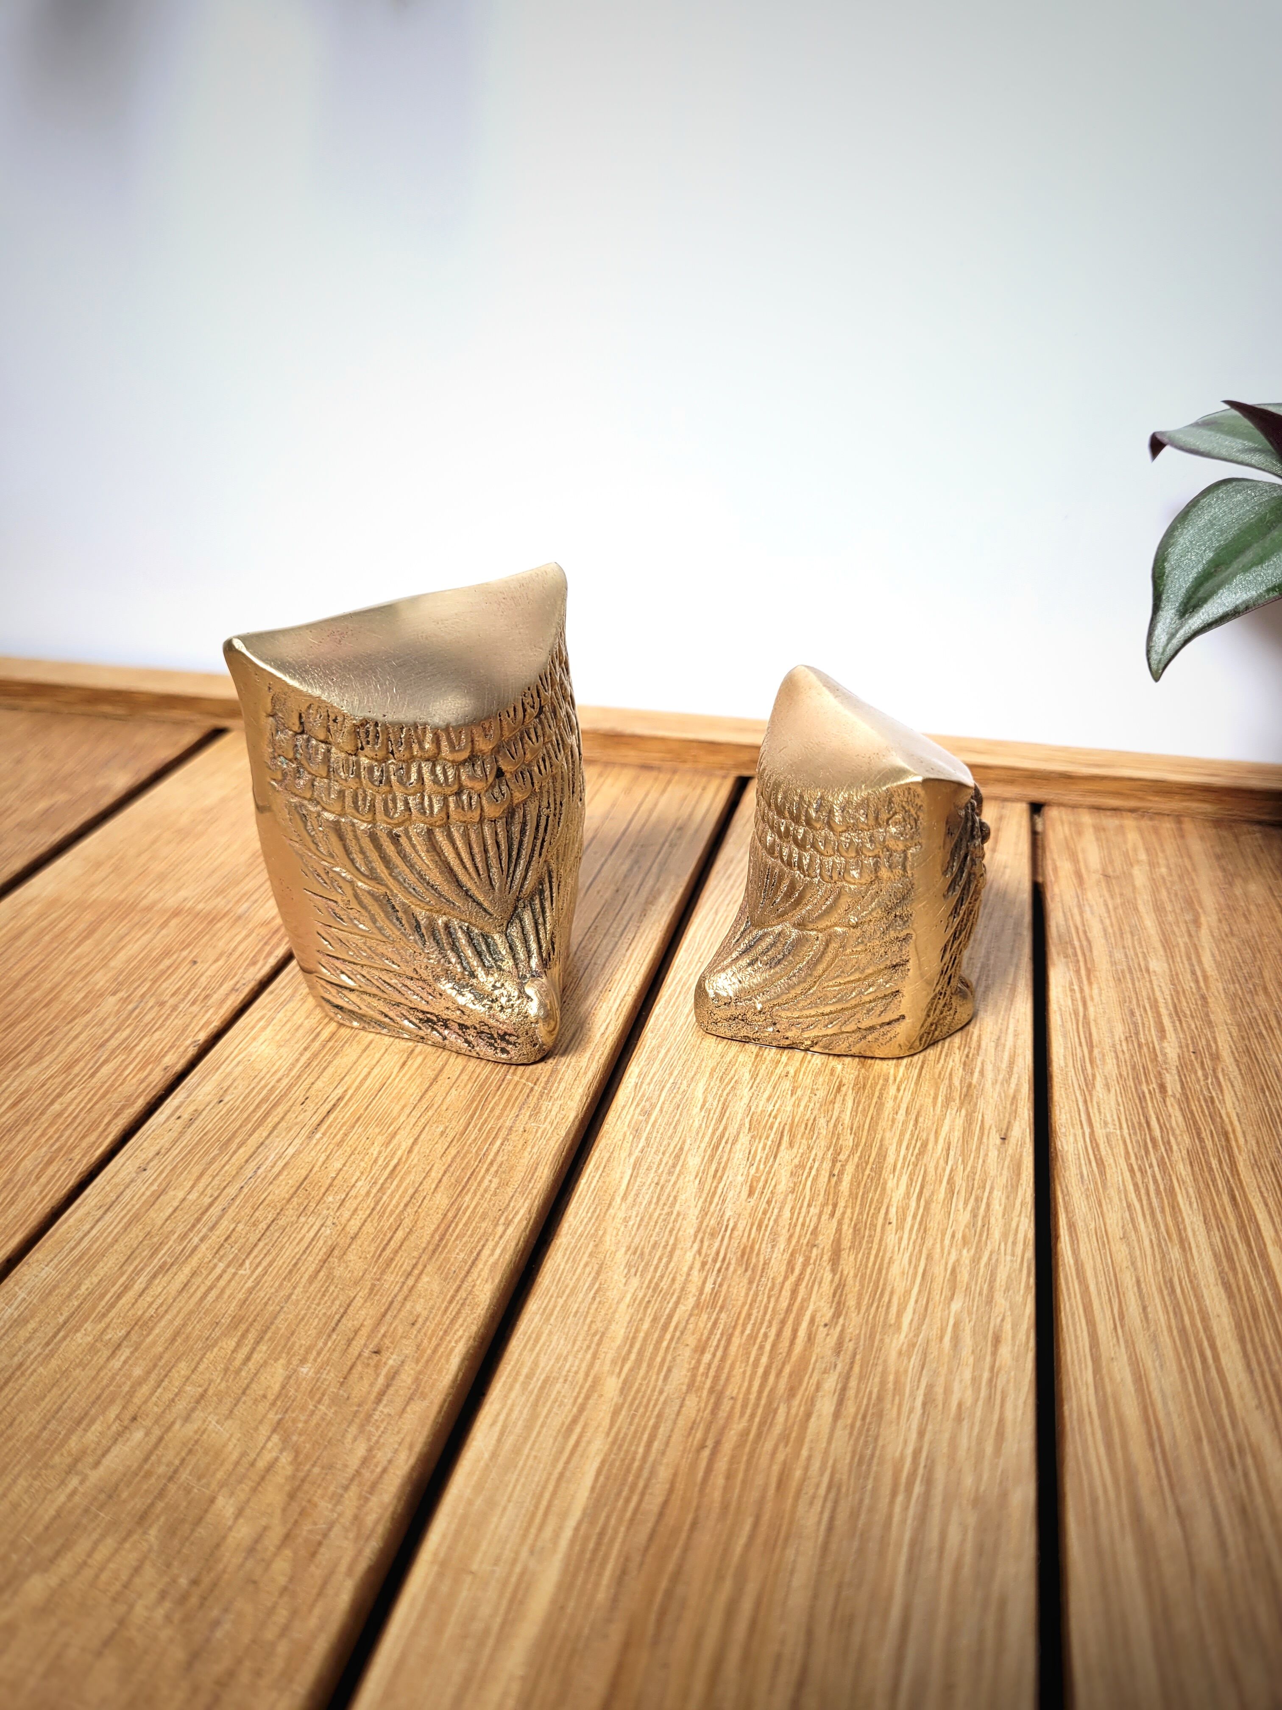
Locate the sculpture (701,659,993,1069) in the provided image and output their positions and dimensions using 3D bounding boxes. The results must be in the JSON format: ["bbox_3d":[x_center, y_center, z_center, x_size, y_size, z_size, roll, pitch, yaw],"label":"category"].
[{"bbox_3d":[0.046,0.003,0.320,0.071,0.076,0.075,-10,30,-15],"label":"sculpture"}]

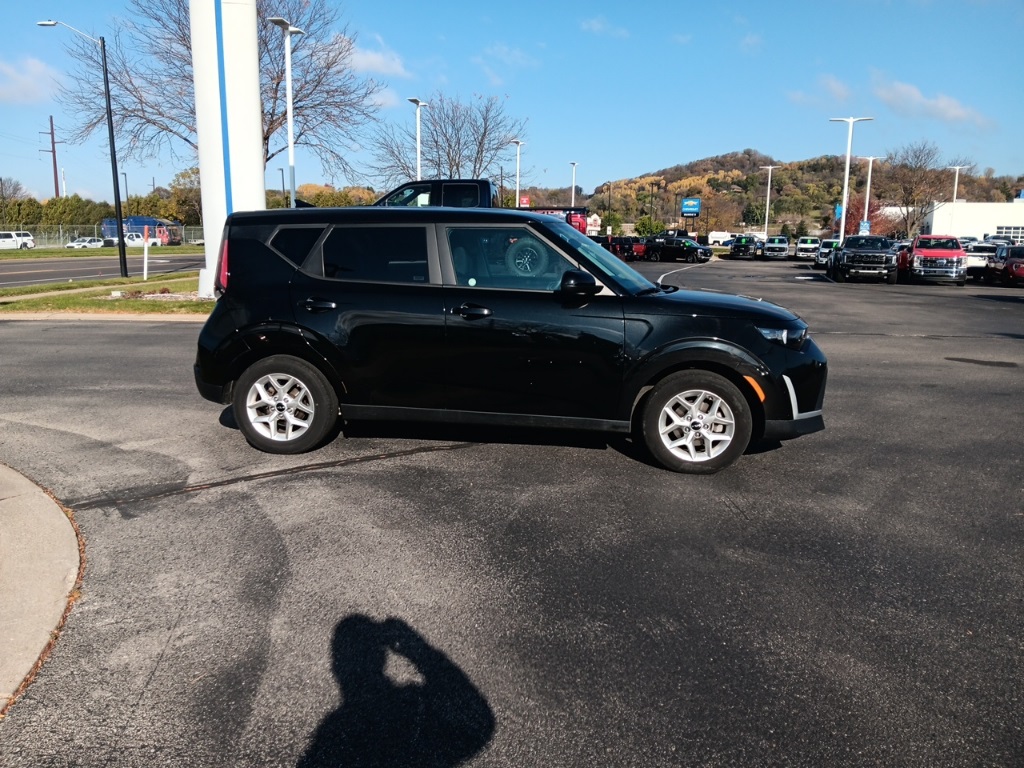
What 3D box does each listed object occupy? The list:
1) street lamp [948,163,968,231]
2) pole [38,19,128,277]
[{"bbox_3d":[38.897,-14.884,67.914,2.050,8.300,0.400,4,11,18],"label":"street lamp"},{"bbox_3d":[-14.000,-7.610,25.124,2.550,8.150,0.350,3,11,11],"label":"pole"}]

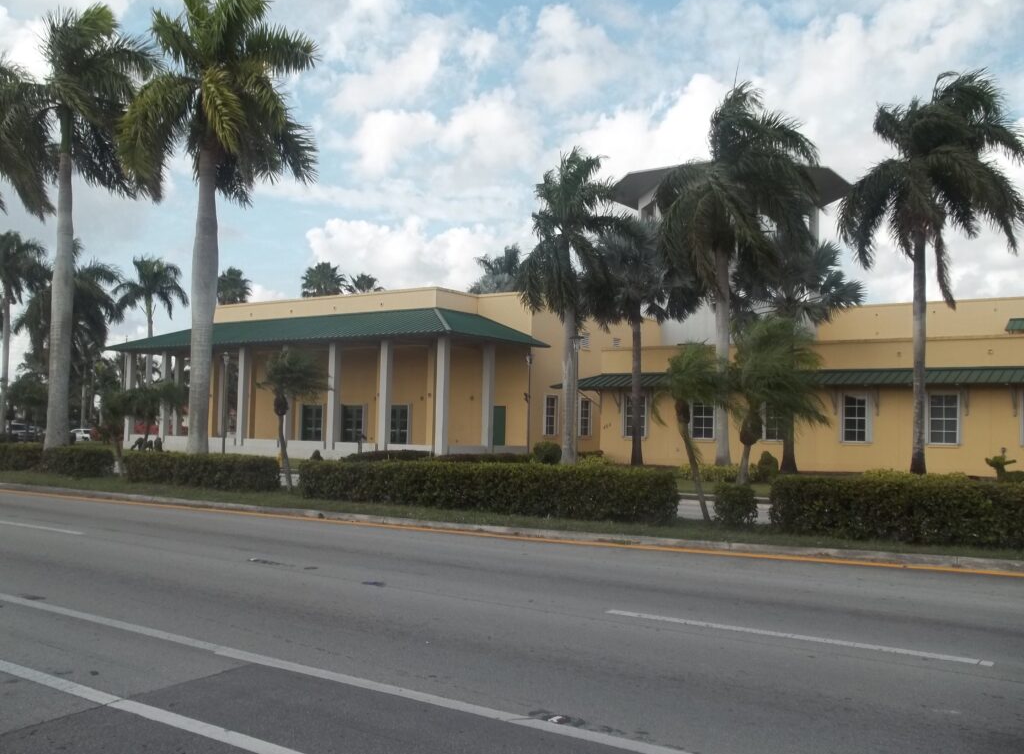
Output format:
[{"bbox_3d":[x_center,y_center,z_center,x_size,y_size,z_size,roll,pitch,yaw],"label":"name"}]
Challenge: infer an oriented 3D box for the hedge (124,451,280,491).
[{"bbox_3d":[-7.613,2.170,23.537,4.900,0.820,1.100,-1,-4,36],"label":"hedge"}]

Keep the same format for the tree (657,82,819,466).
[{"bbox_3d":[7.753,-3.638,34.536,5.600,13.877,5.300,1,-3,0],"label":"tree"}]

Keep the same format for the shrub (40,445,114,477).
[{"bbox_3d":[-11.384,2.218,25.591,2.050,0.790,0.800,-1,-5,36],"label":"shrub"}]

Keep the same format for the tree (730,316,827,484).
[{"bbox_3d":[4.070,0.654,14.851,1.500,3.193,1.450,0,-4,15],"label":"tree"}]

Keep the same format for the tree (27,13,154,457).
[{"bbox_3d":[-11.352,-3.797,26.479,3.900,12.900,3.900,3,-4,-24],"label":"tree"}]

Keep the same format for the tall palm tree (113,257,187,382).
[{"bbox_3d":[-25.720,-2.054,69.397,5.300,13.274,5.300,1,-3,0],"label":"tall palm tree"}]

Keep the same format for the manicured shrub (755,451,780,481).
[{"bbox_3d":[7.425,2.586,28.202,0.660,0.827,0.660,0,-4,15],"label":"manicured shrub"}]

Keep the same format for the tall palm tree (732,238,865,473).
[{"bbox_3d":[9.697,-0.764,33.379,4.400,8.086,4.400,1,-3,0],"label":"tall palm tree"}]

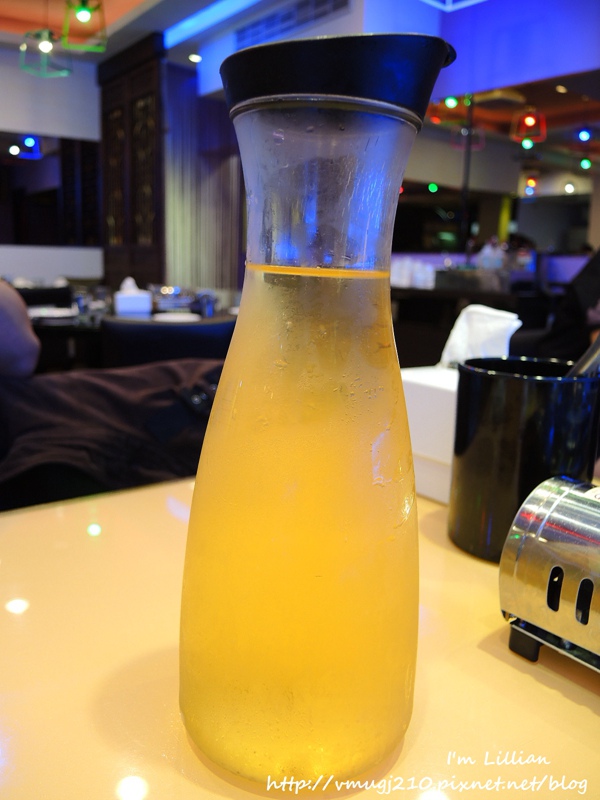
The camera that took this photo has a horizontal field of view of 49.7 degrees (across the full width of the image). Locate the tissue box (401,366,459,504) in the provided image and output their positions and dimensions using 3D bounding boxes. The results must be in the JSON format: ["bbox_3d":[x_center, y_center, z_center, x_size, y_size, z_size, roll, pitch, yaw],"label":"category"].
[{"bbox_3d":[0.142,0.028,0.600,0.118,0.096,0.114,14,16,41],"label":"tissue box"}]

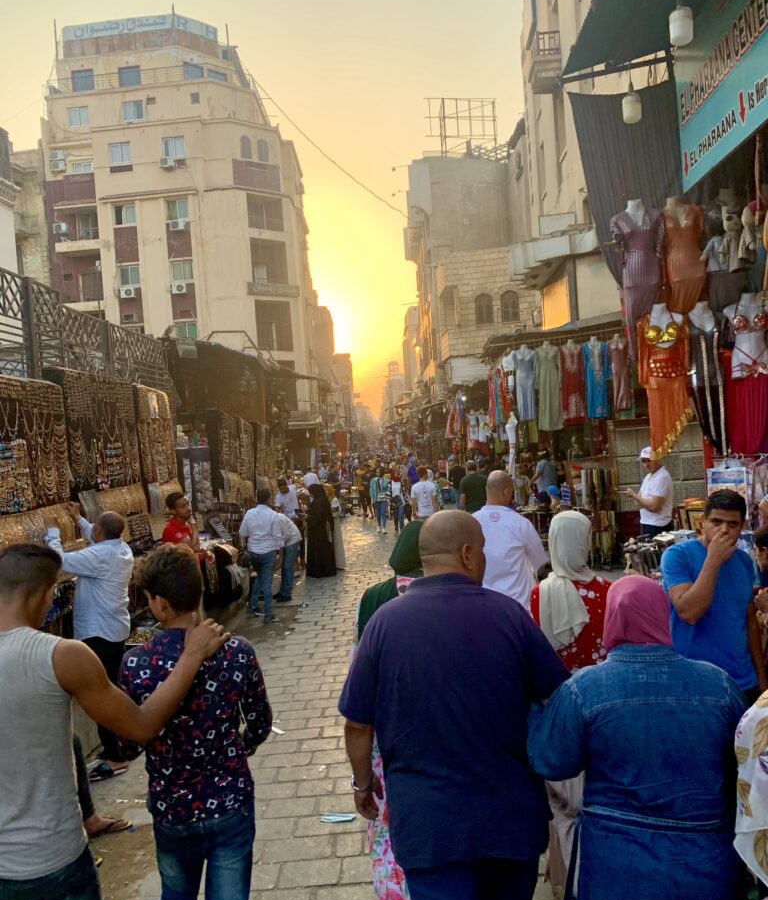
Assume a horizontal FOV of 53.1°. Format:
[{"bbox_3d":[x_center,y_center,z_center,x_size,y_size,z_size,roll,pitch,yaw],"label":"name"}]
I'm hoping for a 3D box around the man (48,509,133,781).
[{"bbox_3d":[-1.926,1.276,5.100,0.640,1.750,0.500,-3,2,25],"label":"man"}]

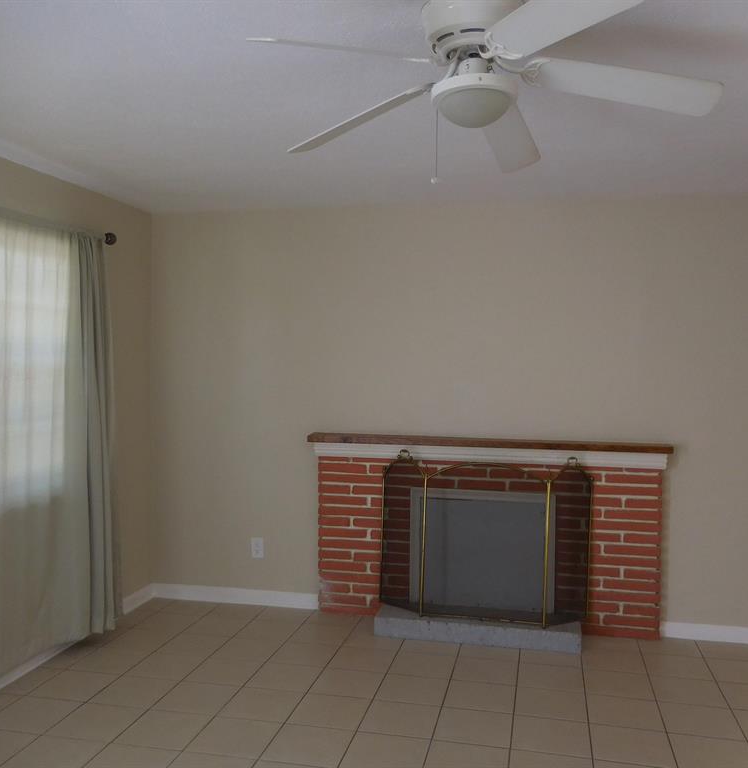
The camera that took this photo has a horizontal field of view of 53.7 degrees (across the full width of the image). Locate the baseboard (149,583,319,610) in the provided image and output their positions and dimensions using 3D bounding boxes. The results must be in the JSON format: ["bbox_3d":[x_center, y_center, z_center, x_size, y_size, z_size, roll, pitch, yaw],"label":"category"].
[{"bbox_3d":[-0.872,1.331,4.635,1.110,0.088,0.015,1,1,13],"label":"baseboard"}]

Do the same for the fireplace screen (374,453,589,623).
[{"bbox_3d":[0.595,0.839,4.120,1.190,0.910,0.257,1,1,13],"label":"fireplace screen"}]

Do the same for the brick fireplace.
[{"bbox_3d":[0.613,0.854,4.220,2.020,1.077,0.168,1,1,13],"label":"brick fireplace"}]

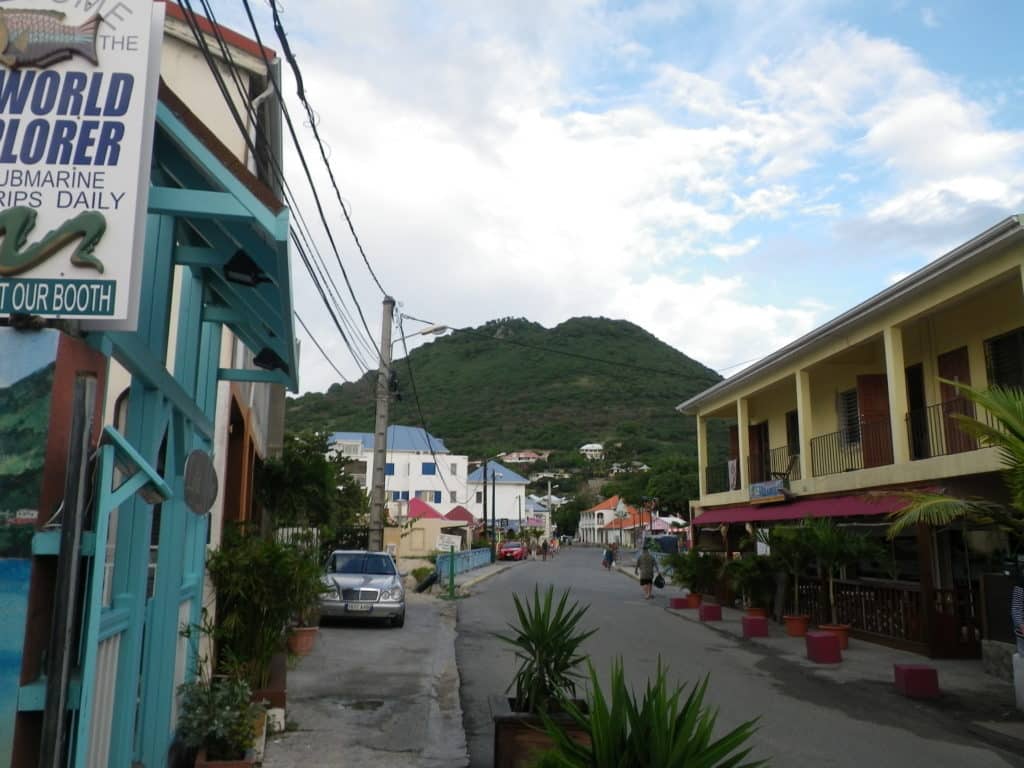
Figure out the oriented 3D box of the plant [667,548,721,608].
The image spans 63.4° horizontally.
[{"bbox_3d":[4.764,5.092,21.742,1.300,1.519,1.400,1,-11,-3],"label":"plant"}]

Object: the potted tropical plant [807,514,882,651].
[{"bbox_3d":[5.496,3.306,13.734,1.100,2.125,1.150,1,-11,-3],"label":"potted tropical plant"}]

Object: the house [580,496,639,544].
[{"bbox_3d":[18.171,25.734,155.941,8.000,9.789,14.000,1,-11,-6],"label":"house"}]

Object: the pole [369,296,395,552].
[{"bbox_3d":[-3.906,1.730,24.388,0.400,8.931,0.380,2,-11,-3],"label":"pole"}]

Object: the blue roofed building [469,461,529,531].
[{"bbox_3d":[-1.544,12.586,84.621,6.300,9.541,7.500,1,-11,-3],"label":"blue roofed building"}]

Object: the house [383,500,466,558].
[{"bbox_3d":[-6.444,10.642,61.000,5.800,4.200,5.200,3,-11,-15],"label":"house"}]

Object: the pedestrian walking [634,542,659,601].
[{"bbox_3d":[4.167,5.852,25.567,0.580,1.671,0.380,1,-11,-3],"label":"pedestrian walking"}]

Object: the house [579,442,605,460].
[{"bbox_3d":[39.352,33.560,410.000,11.500,8.000,9.500,0,-11,0],"label":"house"}]

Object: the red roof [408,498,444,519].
[{"bbox_3d":[-6.600,9.548,63.315,2.700,1.500,2.800,1,-10,-3],"label":"red roof"}]

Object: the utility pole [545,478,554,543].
[{"bbox_3d":[4.496,15.780,98.000,0.450,8.500,0.450,0,-11,0],"label":"utility pole"}]

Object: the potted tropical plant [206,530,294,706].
[{"bbox_3d":[-2.531,2.255,8.021,0.750,1.646,0.800,0,-11,3],"label":"potted tropical plant"}]

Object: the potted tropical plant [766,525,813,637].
[{"bbox_3d":[5.262,3.637,15.650,0.920,2.100,0.920,0,-11,0],"label":"potted tropical plant"}]

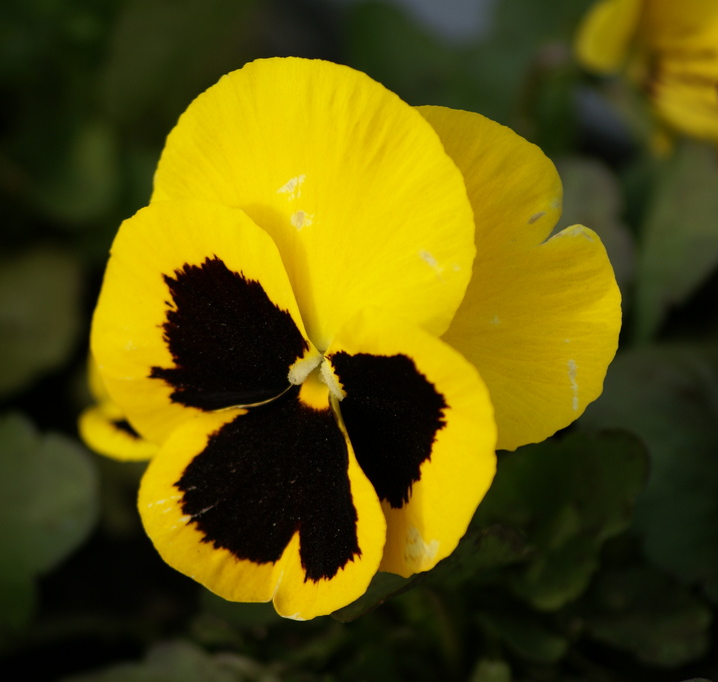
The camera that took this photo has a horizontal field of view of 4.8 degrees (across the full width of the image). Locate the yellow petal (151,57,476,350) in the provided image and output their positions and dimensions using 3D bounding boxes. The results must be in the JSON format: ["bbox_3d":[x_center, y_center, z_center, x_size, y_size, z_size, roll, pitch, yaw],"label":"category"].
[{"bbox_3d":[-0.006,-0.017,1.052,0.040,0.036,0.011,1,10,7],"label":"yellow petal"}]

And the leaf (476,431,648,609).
[{"bbox_3d":[0.026,0.023,1.120,0.022,0.024,0.011,10,-12,-3],"label":"leaf"}]

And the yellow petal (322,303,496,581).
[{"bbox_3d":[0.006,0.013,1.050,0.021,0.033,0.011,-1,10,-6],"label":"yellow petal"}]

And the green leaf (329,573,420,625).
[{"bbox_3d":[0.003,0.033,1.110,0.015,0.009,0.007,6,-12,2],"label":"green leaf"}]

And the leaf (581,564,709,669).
[{"bbox_3d":[0.037,0.035,1.085,0.017,0.008,0.012,0,35,0],"label":"leaf"}]

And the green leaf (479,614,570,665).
[{"bbox_3d":[0.021,0.038,1.080,0.012,0.004,0.007,0,35,0],"label":"green leaf"}]

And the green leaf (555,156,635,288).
[{"bbox_3d":[0.031,-0.015,1.145,0.013,0.020,0.007,5,-9,7],"label":"green leaf"}]

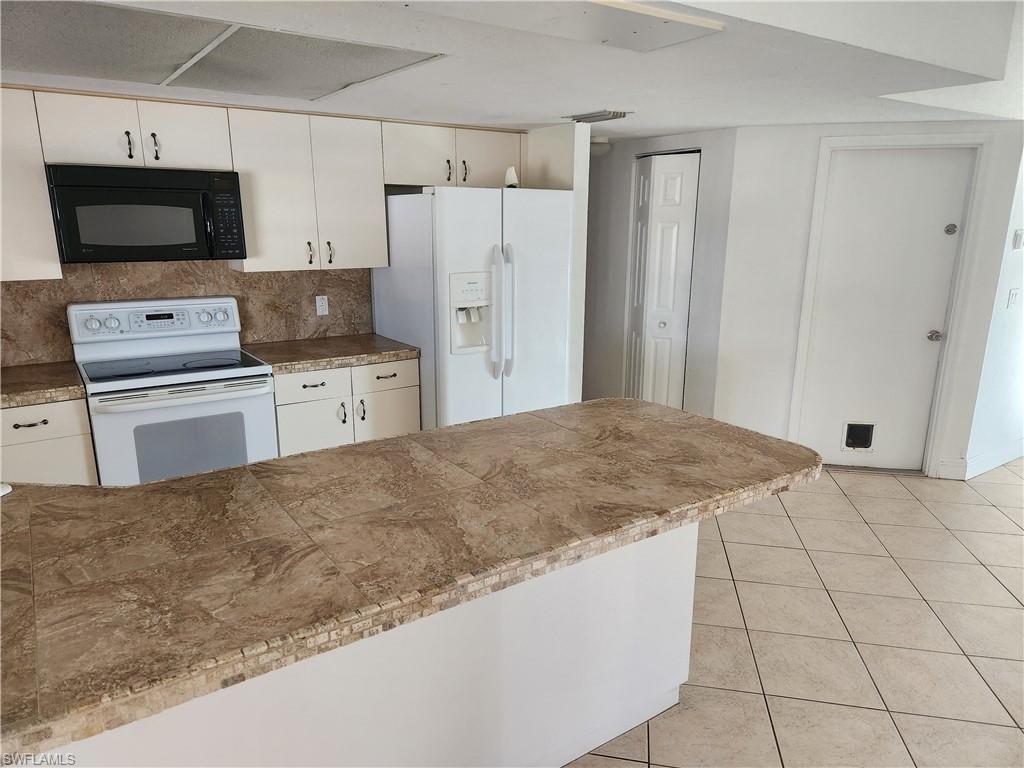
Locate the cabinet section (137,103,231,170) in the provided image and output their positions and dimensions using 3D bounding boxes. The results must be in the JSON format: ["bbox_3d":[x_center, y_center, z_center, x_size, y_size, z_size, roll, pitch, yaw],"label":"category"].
[{"bbox_3d":[-1.592,-1.178,3.301,0.387,0.292,0.330,-9,16,-33],"label":"cabinet section"}]

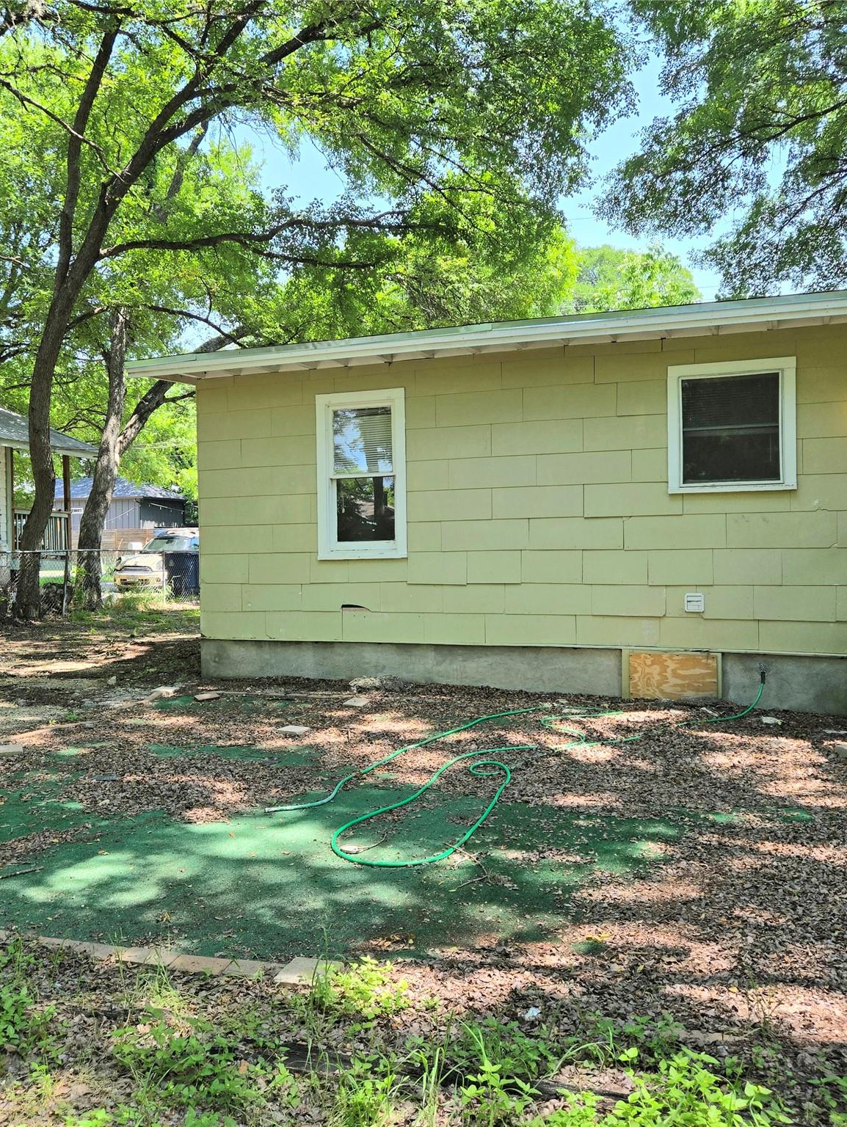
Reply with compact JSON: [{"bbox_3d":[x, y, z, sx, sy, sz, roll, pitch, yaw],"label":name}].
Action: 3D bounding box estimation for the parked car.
[{"bbox_3d":[-6.000,-0.050,24.500,1.710,1.430,3.740,0,2,20],"label":"parked car"}]

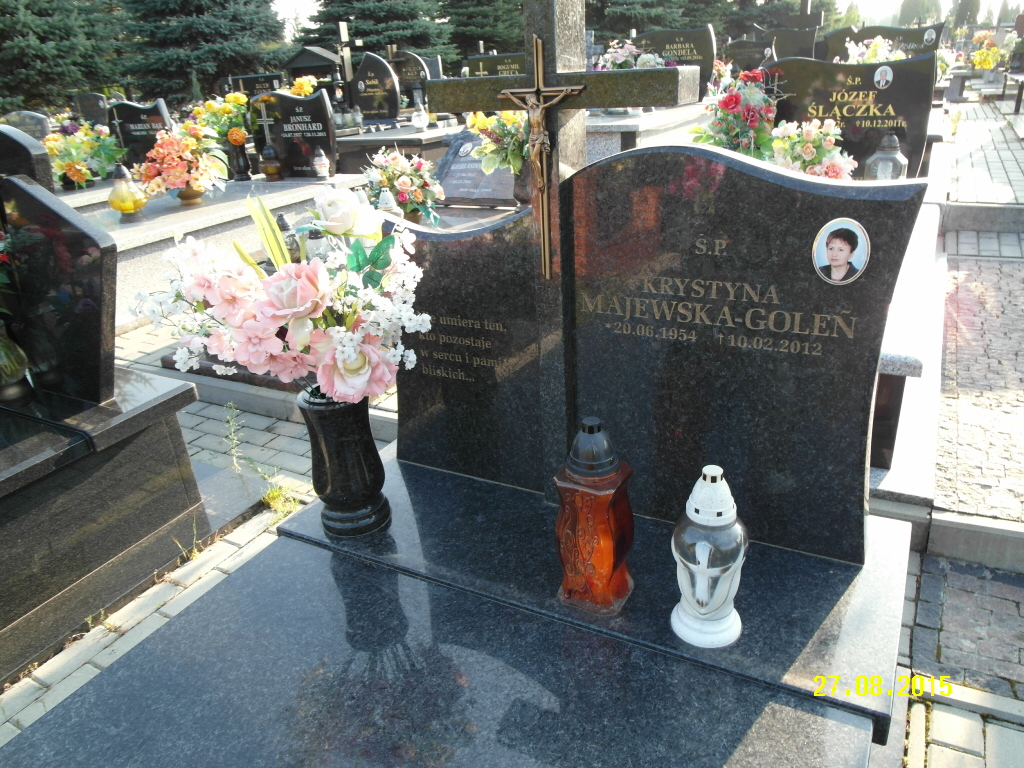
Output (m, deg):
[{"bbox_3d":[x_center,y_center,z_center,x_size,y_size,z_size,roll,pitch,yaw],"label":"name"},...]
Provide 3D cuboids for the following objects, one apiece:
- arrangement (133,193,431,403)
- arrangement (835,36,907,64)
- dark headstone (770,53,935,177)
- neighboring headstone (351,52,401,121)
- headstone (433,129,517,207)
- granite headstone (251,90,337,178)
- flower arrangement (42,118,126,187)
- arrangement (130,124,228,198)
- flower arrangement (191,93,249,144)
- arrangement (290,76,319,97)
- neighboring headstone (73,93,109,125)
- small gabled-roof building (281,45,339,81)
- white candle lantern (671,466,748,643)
[{"bbox_3d":[-0.393,-0.143,1.220,0.470,0.290,0.320,-12,25,-16],"label":"arrangement"},{"bbox_3d":[2.579,-2.324,5.172,0.480,0.380,0.380,9,28,28],"label":"arrangement"},{"bbox_3d":[1.422,-1.086,3.108,0.660,0.650,0.090,9,28,28],"label":"dark headstone"},{"bbox_3d":[-1.504,-3.376,8.054,0.660,0.700,0.100,9,28,28],"label":"neighboring headstone"},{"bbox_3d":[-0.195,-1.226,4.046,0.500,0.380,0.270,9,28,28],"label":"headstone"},{"bbox_3d":[-1.745,-1.995,5.670,0.840,0.655,0.080,9,27,27],"label":"granite headstone"},{"bbox_3d":[-3.328,-1.802,5.527,0.540,0.480,0.440,9,28,28],"label":"flower arrangement"},{"bbox_3d":[-2.038,-1.368,4.366,0.500,0.450,0.420,9,28,28],"label":"arrangement"},{"bbox_3d":[-2.168,-1.968,5.263,0.400,0.380,0.340,9,28,28],"label":"flower arrangement"},{"bbox_3d":[-2.018,-2.808,6.930,0.340,0.340,0.300,9,28,28],"label":"arrangement"},{"bbox_3d":[-6.269,-4.069,10.714,0.700,0.560,0.090,9,28,28],"label":"neighboring headstone"},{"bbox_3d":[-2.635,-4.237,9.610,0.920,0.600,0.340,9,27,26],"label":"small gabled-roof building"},{"bbox_3d":[0.317,0.265,1.134,0.117,0.302,0.117,9,27,27],"label":"white candle lantern"}]

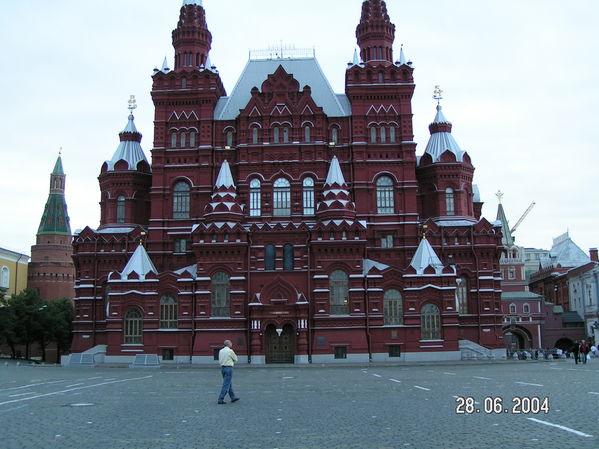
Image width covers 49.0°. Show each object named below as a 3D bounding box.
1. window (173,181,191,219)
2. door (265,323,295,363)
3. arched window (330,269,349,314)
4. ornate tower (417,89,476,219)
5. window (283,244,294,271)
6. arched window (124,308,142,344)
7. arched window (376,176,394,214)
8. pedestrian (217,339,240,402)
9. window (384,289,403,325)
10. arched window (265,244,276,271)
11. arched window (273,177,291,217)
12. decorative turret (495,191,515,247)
[{"bbox_3d":[-15.559,-3.256,87.013,2.284,5.127,0.400,-1,-11,2],"label":"window"},{"bbox_3d":[-2.349,14.232,78.198,3.517,4.599,0.500,-1,-11,2],"label":"door"},{"bbox_3d":[4.769,8.118,78.192,2.208,5.280,0.400,-1,-11,2],"label":"arched window"},{"bbox_3d":[16.205,-7.979,74.991,6.800,16.359,6.800,-1,-10,2],"label":"ornate tower"},{"bbox_3d":[-1.240,3.889,76.544,1.318,3.072,0.400,-1,-10,3],"label":"window"},{"bbox_3d":[-19.924,12.283,79.048,2.191,4.246,0.400,-1,-11,2],"label":"arched window"},{"bbox_3d":[9.133,-3.090,69.820,1.900,4.129,0.450,-1,-10,2],"label":"arched window"},{"bbox_3d":[-1.950,4.051,18.056,0.600,1.730,0.500,6,-12,-32],"label":"pedestrian"},{"bbox_3d":[11.203,9.867,78.392,2.218,4.205,0.400,-1,-11,2],"label":"window"},{"bbox_3d":[-3.588,4.079,80.639,1.341,3.152,0.400,-1,-11,2],"label":"arched window"},{"bbox_3d":[-2.252,-3.555,86.569,2.243,5.128,0.400,-1,-11,2],"label":"arched window"},{"bbox_3d":[37.099,-1.140,120.746,4.600,10.450,4.600,-1,-10,2],"label":"decorative turret"}]

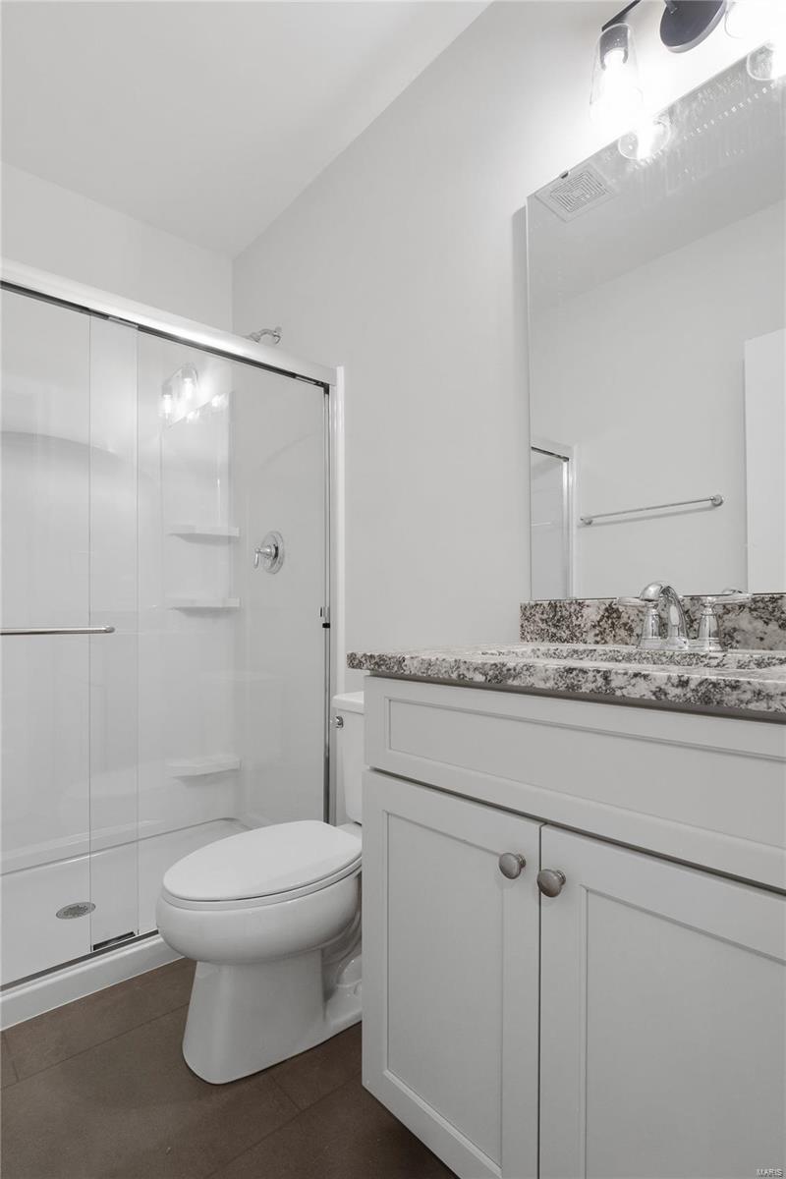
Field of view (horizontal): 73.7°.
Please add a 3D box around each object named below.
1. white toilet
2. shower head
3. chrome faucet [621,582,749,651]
[{"bbox_3d":[-0.239,0.714,1.430,0.730,0.760,0.425,3,-4,-44],"label":"white toilet"},{"bbox_3d":[-0.582,-1.083,2.258,0.195,0.130,0.080,3,-4,-44],"label":"shower head"},{"bbox_3d":[0.511,0.051,0.970,0.175,0.130,0.235,3,-4,-44],"label":"chrome faucet"}]

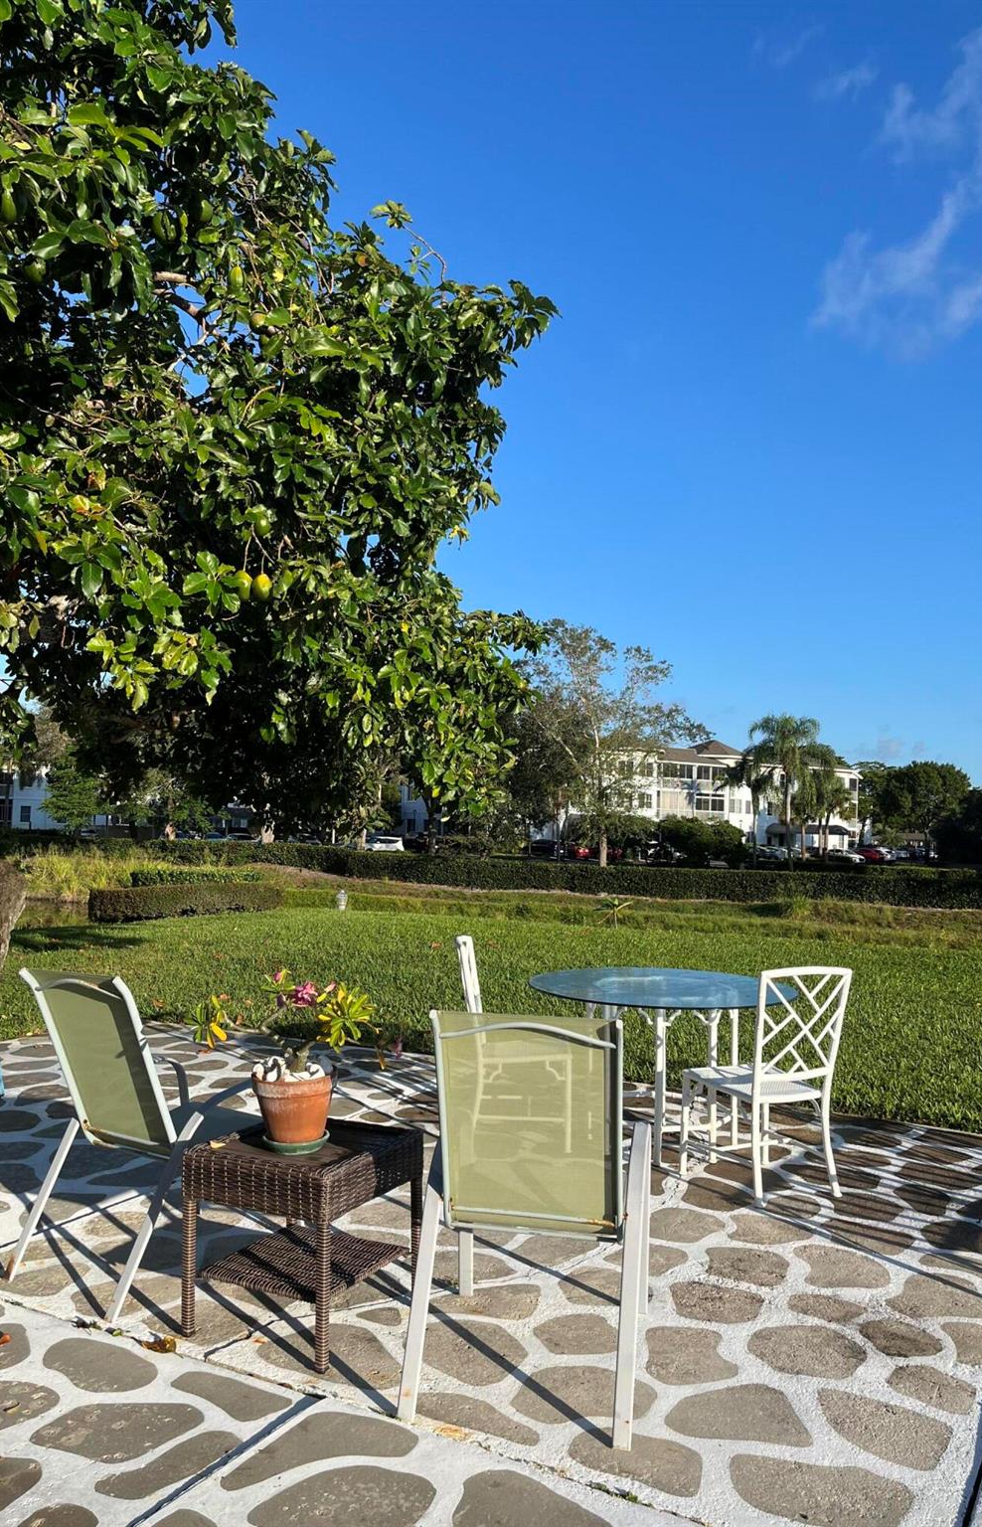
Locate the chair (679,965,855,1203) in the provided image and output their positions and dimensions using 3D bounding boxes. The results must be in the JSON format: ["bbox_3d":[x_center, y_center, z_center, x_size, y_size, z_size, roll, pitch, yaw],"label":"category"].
[{"bbox_3d":[1.132,1.292,4.748,0.460,0.900,0.530,2,-3,-24],"label":"chair"}]

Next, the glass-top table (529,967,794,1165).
[{"bbox_3d":[0.780,1.403,5.334,1.220,0.725,1.220,1,-3,0],"label":"glass-top table"}]

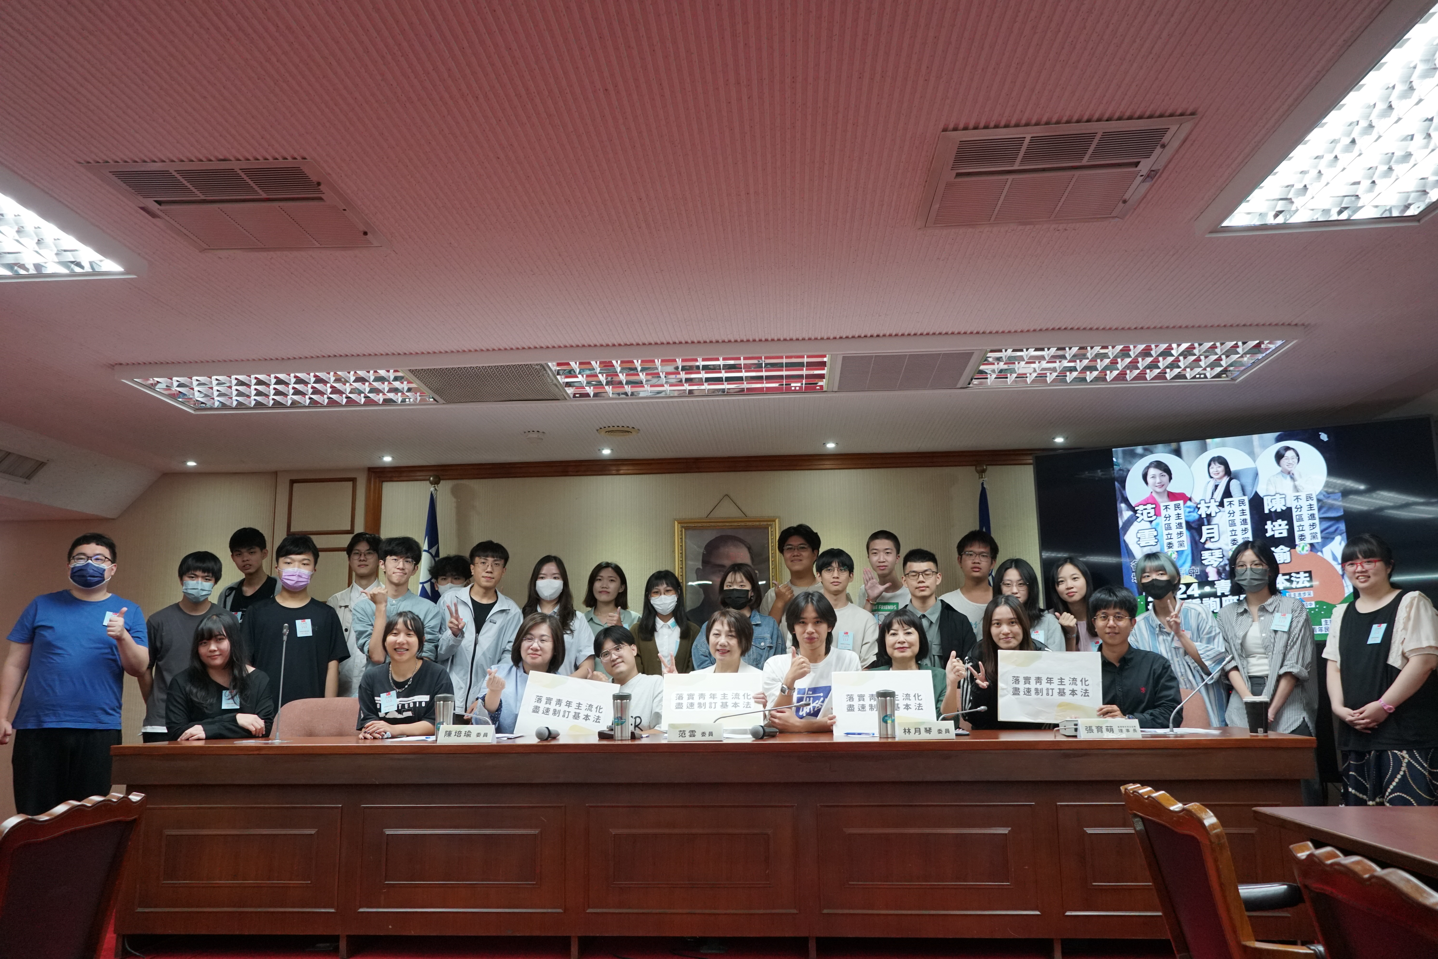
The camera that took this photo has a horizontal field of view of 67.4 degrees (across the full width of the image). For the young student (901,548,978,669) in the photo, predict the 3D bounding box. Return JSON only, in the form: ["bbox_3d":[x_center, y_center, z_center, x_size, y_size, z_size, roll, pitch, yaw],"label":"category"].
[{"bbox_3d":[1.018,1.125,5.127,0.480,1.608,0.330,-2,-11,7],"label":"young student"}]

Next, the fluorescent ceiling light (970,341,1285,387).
[{"bbox_3d":[1.701,-0.515,4.624,1.200,0.080,0.600,-1,-11,4],"label":"fluorescent ceiling light"}]

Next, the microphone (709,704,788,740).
[{"bbox_3d":[0.127,0.962,4.278,0.320,0.135,0.160,0,-11,-5],"label":"microphone"}]

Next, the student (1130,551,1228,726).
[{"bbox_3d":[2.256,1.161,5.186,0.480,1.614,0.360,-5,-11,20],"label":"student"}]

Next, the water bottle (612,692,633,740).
[{"bbox_3d":[-0.380,0.941,4.281,0.075,0.182,0.075,-1,-11,3],"label":"water bottle"}]

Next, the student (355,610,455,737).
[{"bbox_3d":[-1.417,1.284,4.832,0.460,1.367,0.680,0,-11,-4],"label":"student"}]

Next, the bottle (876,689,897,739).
[{"bbox_3d":[0.658,0.923,4.241,0.075,0.186,0.075,-1,-11,3],"label":"bottle"}]

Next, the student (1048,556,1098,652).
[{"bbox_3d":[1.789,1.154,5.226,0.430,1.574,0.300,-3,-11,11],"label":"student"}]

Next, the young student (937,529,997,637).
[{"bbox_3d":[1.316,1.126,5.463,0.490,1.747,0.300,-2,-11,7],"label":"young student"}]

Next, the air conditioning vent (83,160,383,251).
[{"bbox_3d":[-1.358,-0.782,3.119,0.600,0.050,0.600,-1,-11,3],"label":"air conditioning vent"}]

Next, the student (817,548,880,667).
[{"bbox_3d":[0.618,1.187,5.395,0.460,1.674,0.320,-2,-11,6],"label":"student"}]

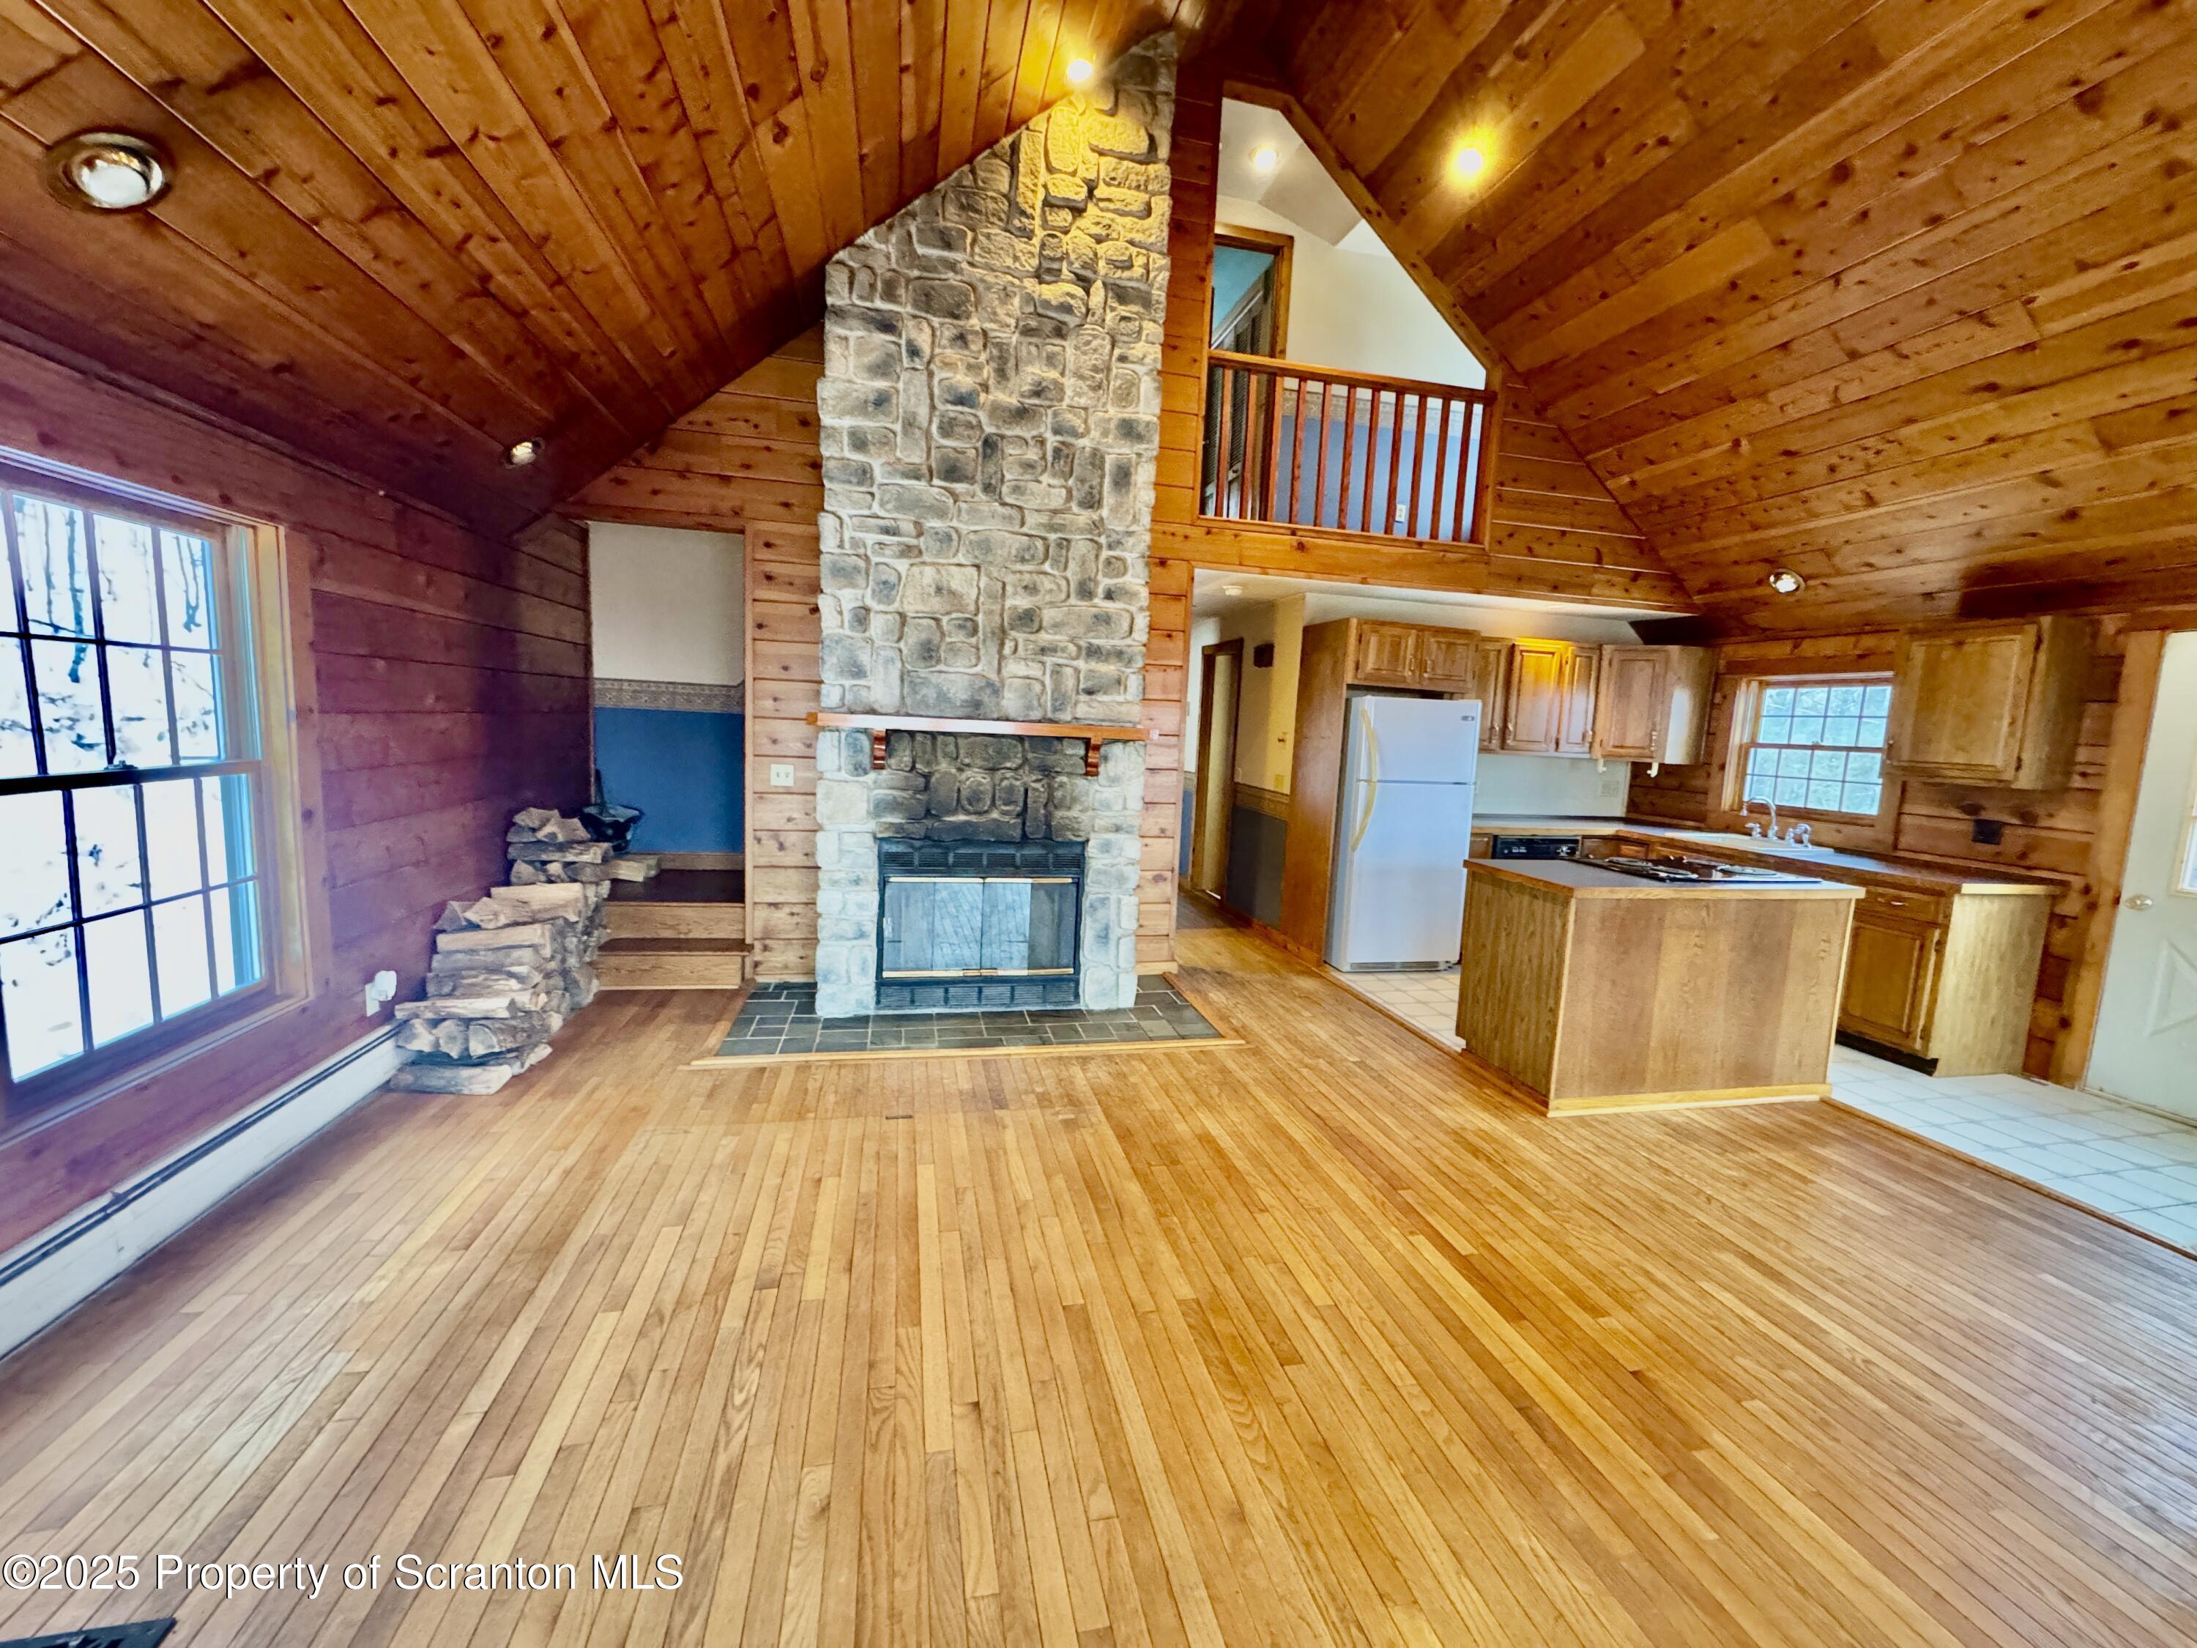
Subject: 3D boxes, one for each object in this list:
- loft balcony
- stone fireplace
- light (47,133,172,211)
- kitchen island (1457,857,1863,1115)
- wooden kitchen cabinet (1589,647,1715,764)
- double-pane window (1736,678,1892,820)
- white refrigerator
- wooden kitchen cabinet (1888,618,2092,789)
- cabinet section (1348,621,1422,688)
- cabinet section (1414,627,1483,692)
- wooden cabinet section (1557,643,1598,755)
[{"bbox_3d":[1.460,-2.130,5.131,1.819,0.909,0.124,1,7,-12],"label":"loft balcony"},{"bbox_3d":[-0.542,-1.377,4.427,1.608,4.605,0.742,1,7,-12],"label":"stone fireplace"},{"bbox_3d":[-2.026,-1.340,1.812,0.205,0.060,0.205,-37,12,-5],"label":"light"},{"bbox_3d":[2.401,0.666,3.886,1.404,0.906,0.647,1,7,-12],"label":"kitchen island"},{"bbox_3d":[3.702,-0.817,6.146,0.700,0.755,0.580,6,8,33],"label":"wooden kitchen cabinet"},{"bbox_3d":[4.216,-0.462,5.261,0.102,0.815,0.888,1,7,-12],"label":"double-pane window"},{"bbox_3d":[1.854,0.043,5.792,0.808,1.685,0.720,1,7,-12],"label":"white refrigerator"},{"bbox_3d":[4.203,-0.567,4.228,0.323,0.754,0.567,1,7,-12],"label":"wooden kitchen cabinet"},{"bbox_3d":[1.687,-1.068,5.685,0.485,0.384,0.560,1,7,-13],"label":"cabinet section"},{"bbox_3d":[2.126,-1.060,5.786,0.432,0.376,0.560,1,7,-13],"label":"cabinet section"},{"bbox_3d":[3.297,-0.869,6.321,0.306,0.765,0.309,1,7,-13],"label":"wooden cabinet section"}]

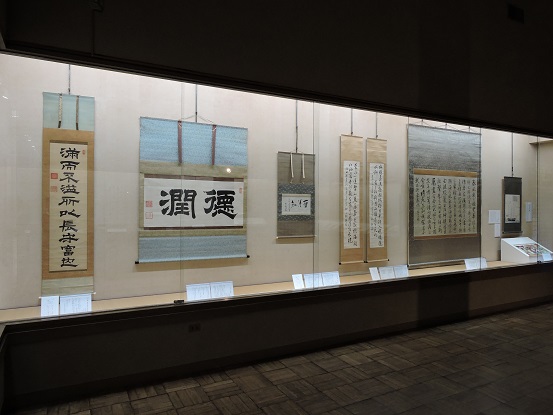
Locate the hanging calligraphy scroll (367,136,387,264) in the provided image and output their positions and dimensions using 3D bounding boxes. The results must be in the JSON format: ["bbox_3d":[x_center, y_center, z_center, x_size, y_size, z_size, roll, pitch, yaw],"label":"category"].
[{"bbox_3d":[1.476,-0.096,5.564,0.427,1.779,0.040,0,0,-28],"label":"hanging calligraphy scroll"}]

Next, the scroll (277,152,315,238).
[{"bbox_3d":[0.266,-0.152,4.932,0.574,1.082,0.040,0,0,-28],"label":"scroll"}]

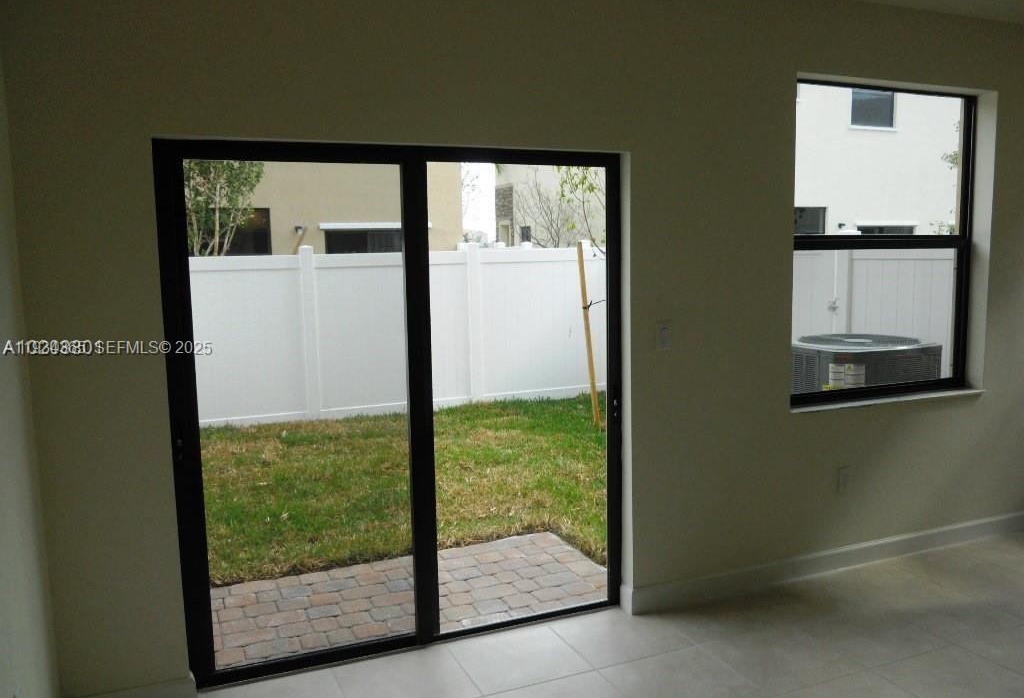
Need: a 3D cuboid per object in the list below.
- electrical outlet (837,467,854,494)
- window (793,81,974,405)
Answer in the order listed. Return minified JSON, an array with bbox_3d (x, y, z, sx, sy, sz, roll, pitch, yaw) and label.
[{"bbox_3d":[1.640,0.648,4.077,0.076,0.122,0.010,-4,7,-23],"label":"electrical outlet"},{"bbox_3d":[1.838,-0.526,4.213,1.290,1.540,0.080,-4,7,-23],"label":"window"}]

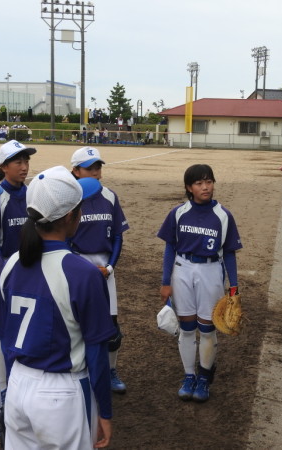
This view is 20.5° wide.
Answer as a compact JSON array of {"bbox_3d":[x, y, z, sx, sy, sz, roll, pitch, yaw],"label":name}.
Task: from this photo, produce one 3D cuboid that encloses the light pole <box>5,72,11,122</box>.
[{"bbox_3d":[-14.327,-13.817,84.333,0.750,5.255,0.600,1,7,-6],"label":"light pole"}]

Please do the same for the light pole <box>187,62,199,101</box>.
[{"bbox_3d":[9.480,-23.240,143.837,1.000,13.213,4.300,-1,8,-20],"label":"light pole"}]

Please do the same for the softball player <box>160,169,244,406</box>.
[{"bbox_3d":[0.406,0.376,5.096,0.550,1.530,0.360,1,7,-1],"label":"softball player"}]

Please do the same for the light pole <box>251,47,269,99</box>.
[{"bbox_3d":[16.628,-18.562,109.815,1.000,12.871,4.300,-1,8,-20],"label":"light pole"}]

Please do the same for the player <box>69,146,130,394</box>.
[{"bbox_3d":[-0.260,0.297,5.245,0.470,1.620,0.380,-3,8,-28],"label":"player"}]

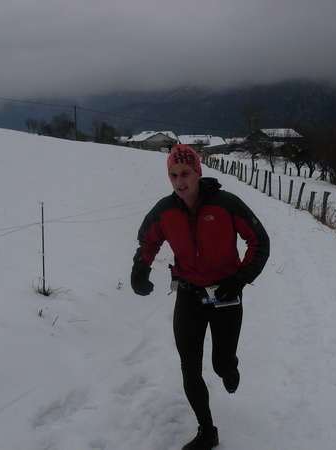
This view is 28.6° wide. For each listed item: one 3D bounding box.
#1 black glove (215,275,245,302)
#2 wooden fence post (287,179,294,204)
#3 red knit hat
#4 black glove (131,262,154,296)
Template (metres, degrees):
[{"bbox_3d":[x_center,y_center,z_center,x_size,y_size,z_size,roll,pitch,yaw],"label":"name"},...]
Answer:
[{"bbox_3d":[0.319,0.330,3.420,0.150,0.140,0.120,2,7,17],"label":"black glove"},{"bbox_3d":[4.184,-1.127,22.500,0.110,0.870,0.110,6,6,0],"label":"wooden fence post"},{"bbox_3d":[0.087,-0.340,3.470,0.185,0.180,0.220,0,15,12],"label":"red knit hat"},{"bbox_3d":[-0.132,0.281,3.400,0.120,0.170,0.120,-1,7,-6],"label":"black glove"}]

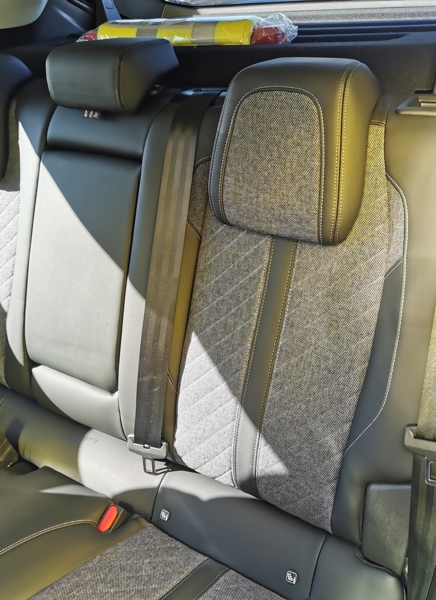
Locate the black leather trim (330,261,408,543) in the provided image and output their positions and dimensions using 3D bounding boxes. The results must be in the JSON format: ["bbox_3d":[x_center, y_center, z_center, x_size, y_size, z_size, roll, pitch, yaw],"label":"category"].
[{"bbox_3d":[0.197,0.132,0.801,0.055,0.355,0.060,13,9,31],"label":"black leather trim"}]

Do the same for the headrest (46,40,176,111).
[{"bbox_3d":[-0.193,-0.429,1.181,0.211,0.110,0.162,15,35,31],"label":"headrest"}]

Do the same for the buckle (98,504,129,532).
[{"bbox_3d":[-0.150,0.314,0.898,0.042,0.032,0.026,-50,22,-25],"label":"buckle"}]

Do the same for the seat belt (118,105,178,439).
[{"bbox_3d":[-0.087,-0.042,0.957,0.056,0.490,0.035,10,7,32],"label":"seat belt"}]

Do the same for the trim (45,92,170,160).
[{"bbox_3d":[-0.191,-0.295,1.082,0.220,0.098,0.065,15,17,31],"label":"trim"}]

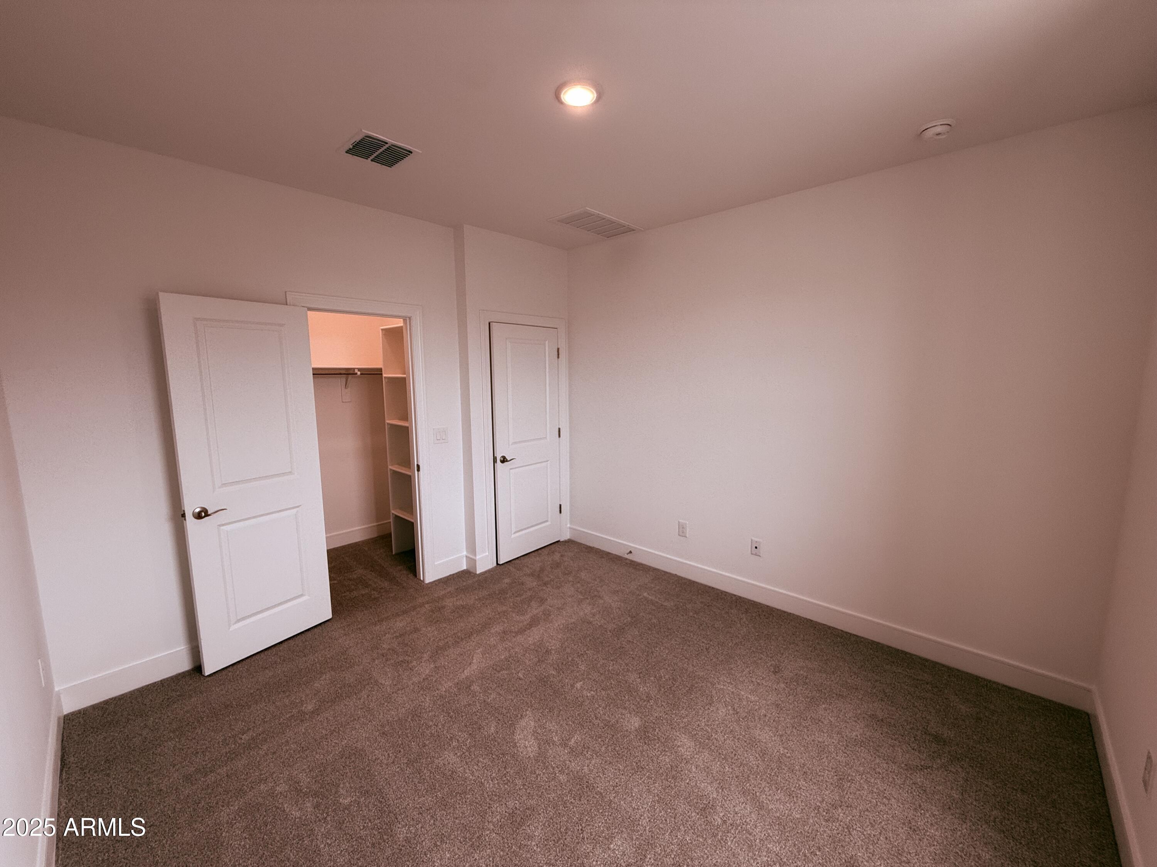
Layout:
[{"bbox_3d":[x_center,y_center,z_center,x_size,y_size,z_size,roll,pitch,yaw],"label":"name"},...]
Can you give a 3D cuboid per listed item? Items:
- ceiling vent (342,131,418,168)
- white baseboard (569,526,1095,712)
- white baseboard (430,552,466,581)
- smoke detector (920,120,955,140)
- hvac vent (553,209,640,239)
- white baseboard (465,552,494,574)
[{"bbox_3d":[-0.996,-1.403,2.348,0.295,0.020,0.293,7,10,43],"label":"ceiling vent"},{"bbox_3d":[1.186,1.129,3.434,3.502,0.130,0.018,7,10,43],"label":"white baseboard"},{"bbox_3d":[-1.042,1.092,3.822,0.018,0.130,0.320,7,10,43],"label":"white baseboard"},{"bbox_3d":[1.646,-1.385,2.152,0.136,0.038,0.136,7,10,43],"label":"smoke detector"},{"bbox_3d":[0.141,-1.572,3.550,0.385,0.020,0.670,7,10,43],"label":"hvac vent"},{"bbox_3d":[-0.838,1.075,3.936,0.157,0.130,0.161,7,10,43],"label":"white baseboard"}]

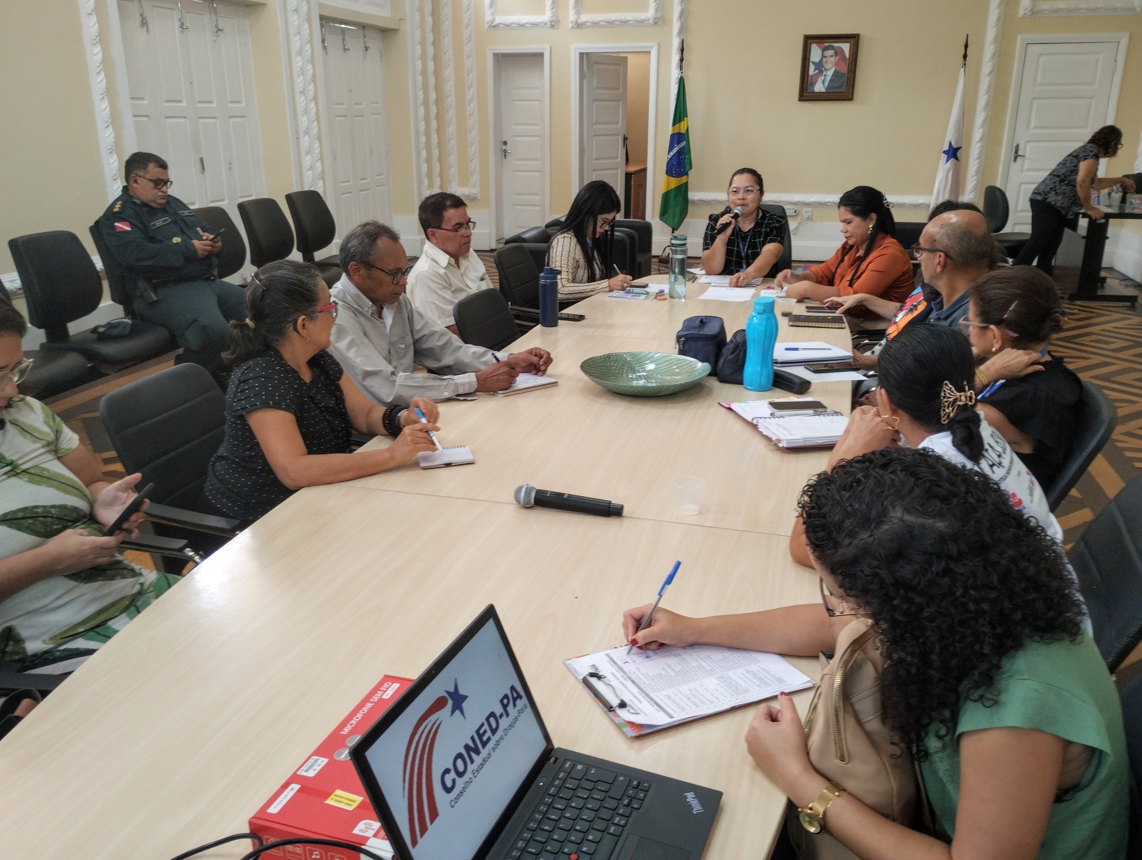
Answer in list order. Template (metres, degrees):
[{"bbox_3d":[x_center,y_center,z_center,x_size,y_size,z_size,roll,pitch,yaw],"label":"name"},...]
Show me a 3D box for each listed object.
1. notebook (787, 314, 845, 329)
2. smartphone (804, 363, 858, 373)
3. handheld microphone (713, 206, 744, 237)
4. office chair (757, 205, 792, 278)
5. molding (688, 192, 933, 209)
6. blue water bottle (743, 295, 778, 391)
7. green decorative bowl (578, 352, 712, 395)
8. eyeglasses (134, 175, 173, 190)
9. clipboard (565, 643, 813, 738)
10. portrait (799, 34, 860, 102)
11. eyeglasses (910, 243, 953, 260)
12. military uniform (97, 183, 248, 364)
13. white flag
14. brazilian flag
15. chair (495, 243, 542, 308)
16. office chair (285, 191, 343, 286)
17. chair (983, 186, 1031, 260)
[{"bbox_3d":[0.985,-0.435,3.729,0.217,0.020,0.155,3,19,8],"label":"notebook"},{"bbox_3d":[0.871,-0.206,3.079,0.162,0.010,0.077,-4,20,-12],"label":"smartphone"},{"bbox_3d":[0.828,-1.095,4.873,0.245,0.053,0.053,-46,18,-31],"label":"handheld microphone"},{"bbox_3d":[1.028,-0.715,5.266,0.600,1.060,0.640,5,19,15],"label":"office chair"},{"bbox_3d":[2.589,-2.485,10.023,2.902,0.120,0.050,4,19,11],"label":"molding"},{"bbox_3d":[0.577,-0.261,2.808,0.097,0.276,0.097,0,19,0],"label":"blue water bottle"},{"bbox_3d":[0.226,-0.166,2.925,0.410,0.068,0.390,0,19,0],"label":"green decorative bowl"},{"bbox_3d":[-2.080,-1.233,4.600,0.145,0.050,0.145,17,22,8],"label":"eyeglasses"},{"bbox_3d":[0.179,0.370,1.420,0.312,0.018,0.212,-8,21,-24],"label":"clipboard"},{"bbox_3d":[2.728,-3.828,9.789,0.570,0.660,0.045,5,19,15],"label":"portrait"},{"bbox_3d":[1.253,-0.610,3.122,0.145,0.050,0.145,-17,26,-41],"label":"eyeglasses"},{"bbox_3d":[-2.053,-0.857,5.111,0.740,0.920,0.590,6,20,16],"label":"military uniform"},{"bbox_3d":[3.783,-2.781,9.249,0.320,1.623,0.230,4,19,11],"label":"white flag"},{"bbox_3d":[1.103,-2.909,9.787,0.350,1.593,0.230,4,19,11],"label":"brazilian flag"},{"bbox_3d":[-0.030,-0.396,4.519,0.620,0.930,0.580,7,20,20],"label":"chair"},{"bbox_3d":[-1.757,-1.308,7.160,0.640,0.980,0.500,6,20,16],"label":"office chair"},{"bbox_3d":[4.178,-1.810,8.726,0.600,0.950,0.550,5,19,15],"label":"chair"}]

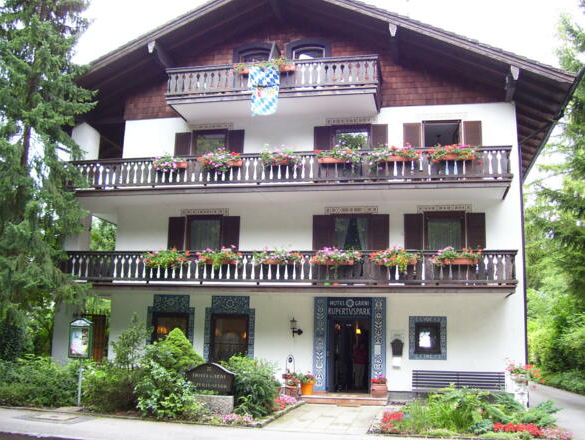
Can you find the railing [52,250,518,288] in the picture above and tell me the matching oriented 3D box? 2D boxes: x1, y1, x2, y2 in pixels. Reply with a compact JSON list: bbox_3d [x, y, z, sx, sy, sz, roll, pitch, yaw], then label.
[{"bbox_3d":[-0.534,1.366,17.718,13.135,1.015,0.250,-1,-11,11],"label":"railing"}]

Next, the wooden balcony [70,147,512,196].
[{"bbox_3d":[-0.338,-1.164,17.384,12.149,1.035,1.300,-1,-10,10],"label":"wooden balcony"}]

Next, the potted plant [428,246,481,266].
[{"bbox_3d":[4.320,0.971,16.595,1.359,0.519,0.380,-1,-11,11],"label":"potted plant"}]

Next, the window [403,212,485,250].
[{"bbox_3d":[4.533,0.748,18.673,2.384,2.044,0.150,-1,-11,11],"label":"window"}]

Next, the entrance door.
[{"bbox_3d":[1.704,4.023,18.715,1.270,2.144,0.200,-1,-11,11],"label":"entrance door"}]

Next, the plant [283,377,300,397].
[{"bbox_3d":[-0.027,4.447,16.756,0.434,0.518,0.420,1,-10,0],"label":"plant"}]

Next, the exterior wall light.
[{"bbox_3d":[0.120,2.970,17.398,0.326,0.559,0.440,-1,-10,10],"label":"exterior wall light"}]

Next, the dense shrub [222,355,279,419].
[{"bbox_3d":[-0.986,3.934,15.028,1.335,1.297,1.250,-1,-11,11],"label":"dense shrub"}]

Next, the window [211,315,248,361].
[{"bbox_3d":[-1.975,3.763,19.518,1.182,1.627,0.150,-1,-11,11],"label":"window"}]

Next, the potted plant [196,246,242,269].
[{"bbox_3d":[-2.101,1.075,17.887,1.341,0.617,0.380,-1,-11,11],"label":"potted plant"}]

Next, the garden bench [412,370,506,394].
[{"bbox_3d":[4.285,4.349,16.144,2.337,0.817,0.630,-1,-10,10],"label":"garden bench"}]

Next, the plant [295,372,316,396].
[{"bbox_3d":[0.345,4.359,16.651,0.537,0.605,0.480,-1,-10,10],"label":"plant"}]

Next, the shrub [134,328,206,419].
[{"bbox_3d":[-2.786,3.363,14.196,1.594,1.796,1.600,-1,-10,10],"label":"shrub"}]

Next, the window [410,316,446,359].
[{"bbox_3d":[3.654,3.183,16.942,0.979,1.131,0.150,-1,-10,10],"label":"window"}]

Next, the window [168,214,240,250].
[{"bbox_3d":[-2.648,0.491,18.589,2.204,1.260,0.180,-1,-10,10],"label":"window"}]

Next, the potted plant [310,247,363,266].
[{"bbox_3d":[1.126,0.938,16.030,1.347,0.501,0.400,-1,-10,10],"label":"potted plant"}]

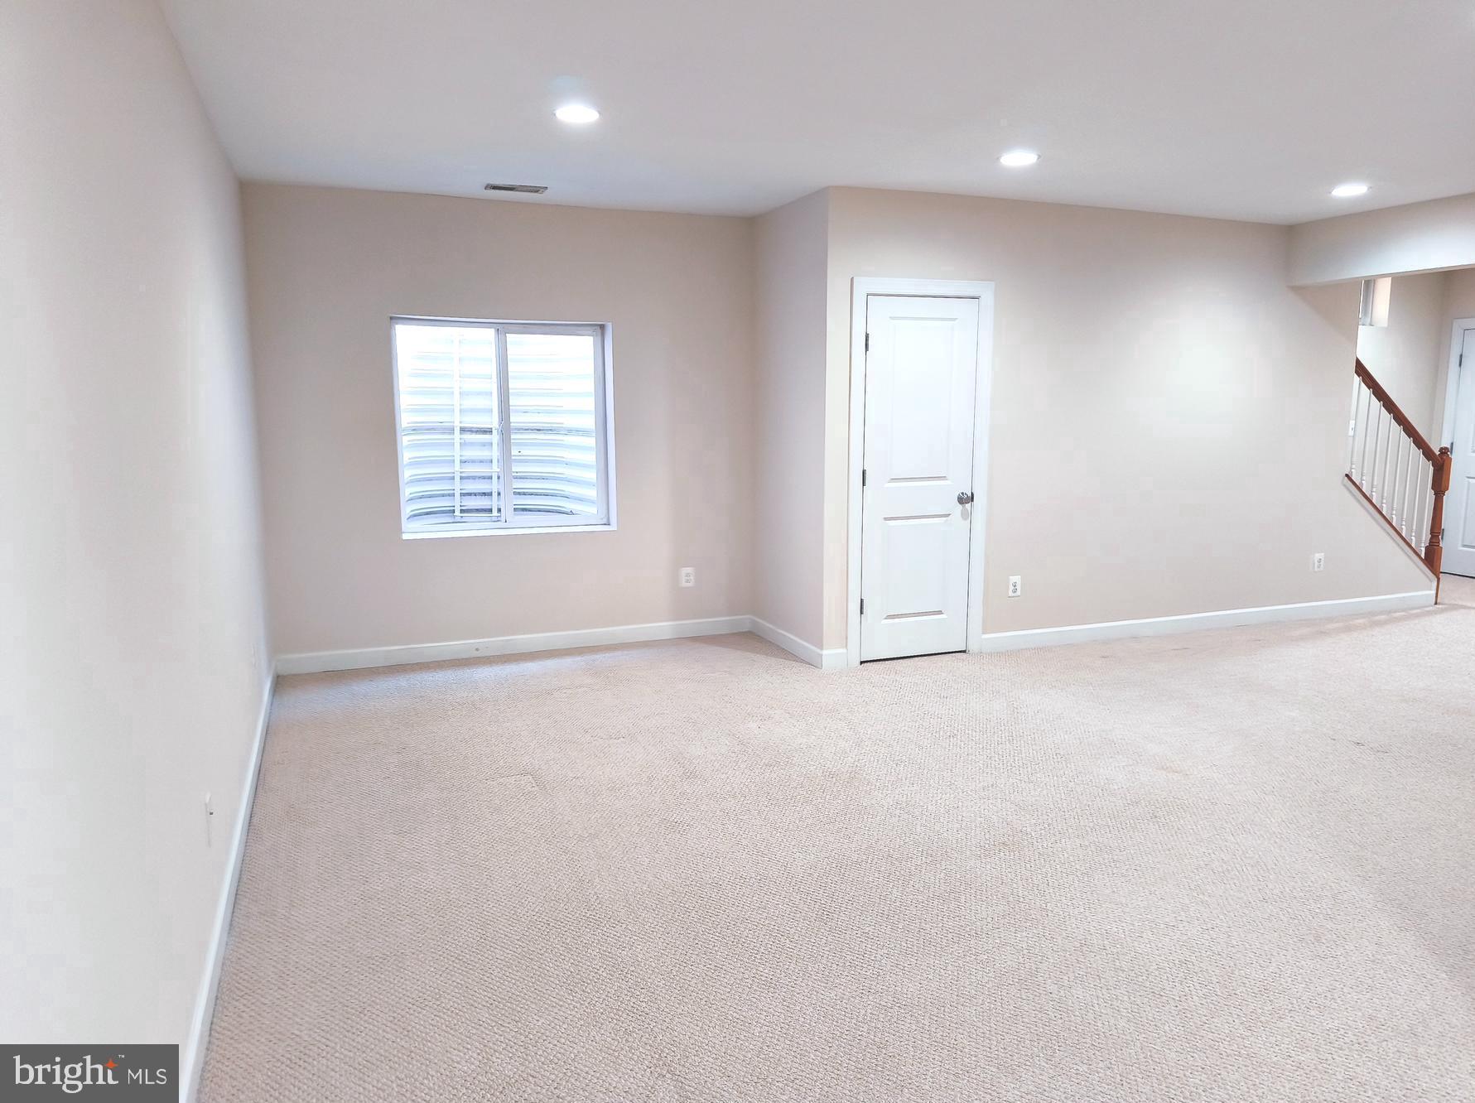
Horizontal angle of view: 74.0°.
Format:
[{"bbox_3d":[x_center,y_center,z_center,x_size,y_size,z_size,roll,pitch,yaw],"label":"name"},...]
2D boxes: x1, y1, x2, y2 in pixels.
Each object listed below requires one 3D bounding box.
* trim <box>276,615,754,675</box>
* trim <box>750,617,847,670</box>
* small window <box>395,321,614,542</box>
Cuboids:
[{"bbox_3d":[-1.202,0.547,5.825,2.793,0.106,0.022,-4,10,-22],"label":"trim"},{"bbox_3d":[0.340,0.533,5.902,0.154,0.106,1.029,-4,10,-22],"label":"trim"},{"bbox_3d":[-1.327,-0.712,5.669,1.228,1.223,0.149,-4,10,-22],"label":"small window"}]

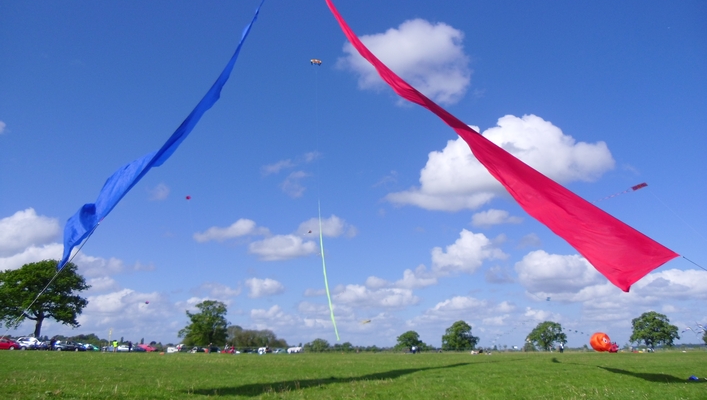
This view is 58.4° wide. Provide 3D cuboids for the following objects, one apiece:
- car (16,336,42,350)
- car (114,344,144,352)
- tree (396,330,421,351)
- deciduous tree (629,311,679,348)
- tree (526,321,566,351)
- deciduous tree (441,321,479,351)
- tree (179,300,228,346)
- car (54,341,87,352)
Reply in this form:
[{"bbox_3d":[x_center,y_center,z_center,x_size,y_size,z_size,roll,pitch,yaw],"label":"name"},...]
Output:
[{"bbox_3d":[-42.697,19.132,84.000,4.100,1.550,1.740,-7,-14,27],"label":"car"},{"bbox_3d":[-39.428,26.160,112.000,4.300,1.450,1.740,2,-13,-8],"label":"car"},{"bbox_3d":[28.673,73.637,330.000,11.800,10.600,11.210,0,-13,0],"label":"tree"},{"bbox_3d":[101.797,44.518,215.000,16.400,12.800,15.580,0,-13,0],"label":"deciduous tree"},{"bbox_3d":[80.639,57.095,265.000,16.400,12.100,15.580,0,-13,0],"label":"tree"},{"bbox_3d":[44.505,57.190,265.000,15.300,12.300,14.540,0,-13,0],"label":"deciduous tree"},{"bbox_3d":[-39.629,33.824,170.000,13.500,13.000,12.820,0,-13,0],"label":"tree"},{"bbox_3d":[-41.486,21.496,93.000,4.150,1.450,1.720,2,-13,-7],"label":"car"}]

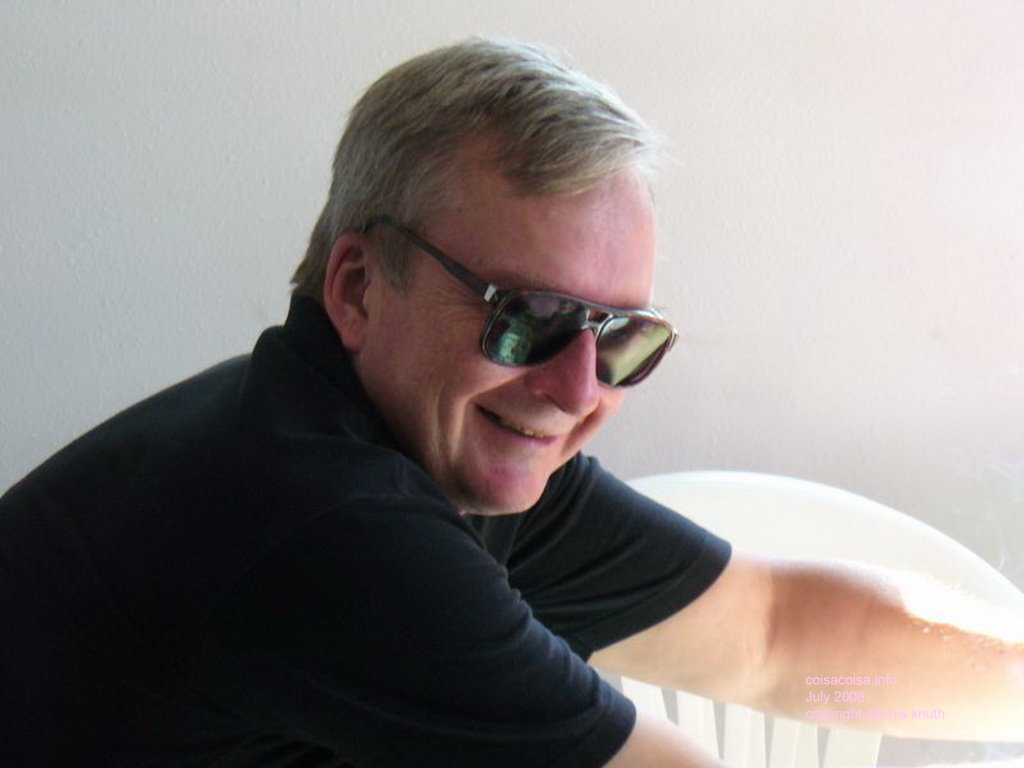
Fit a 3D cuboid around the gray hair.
[{"bbox_3d":[-0.012,-0.104,2.191,0.172,0.188,0.208,13,6,-43],"label":"gray hair"}]

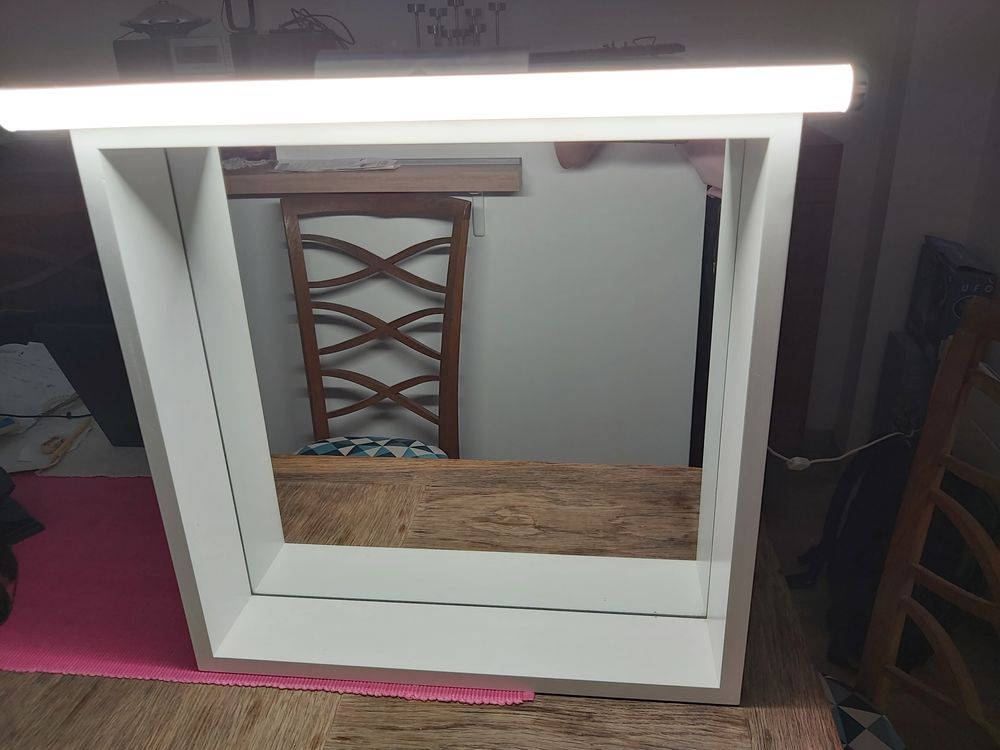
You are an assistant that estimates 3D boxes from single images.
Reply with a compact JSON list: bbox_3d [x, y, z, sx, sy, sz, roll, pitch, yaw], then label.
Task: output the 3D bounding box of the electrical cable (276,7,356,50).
[{"bbox_3d":[-0.512,-0.963,2.084,0.215,0.105,0.140,1,22,7],"label":"electrical cable"}]

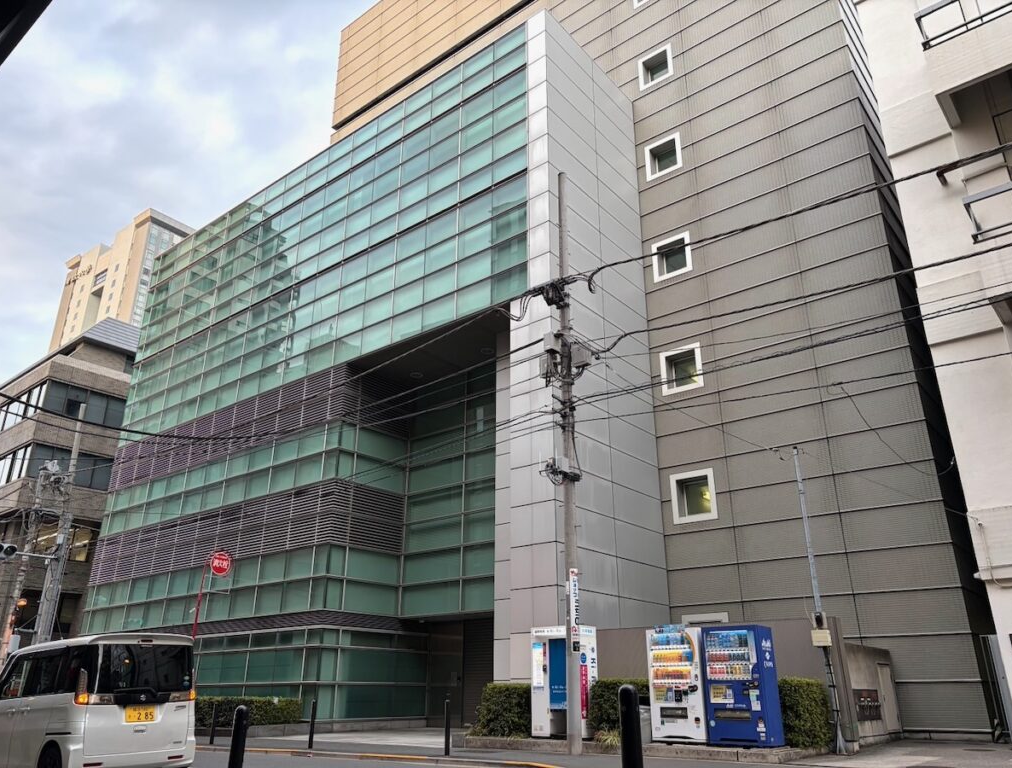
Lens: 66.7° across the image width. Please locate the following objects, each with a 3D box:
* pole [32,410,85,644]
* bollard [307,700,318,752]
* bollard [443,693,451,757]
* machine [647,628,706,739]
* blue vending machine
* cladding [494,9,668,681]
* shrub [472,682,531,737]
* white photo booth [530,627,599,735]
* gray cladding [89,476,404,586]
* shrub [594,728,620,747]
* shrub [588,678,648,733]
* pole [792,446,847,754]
[{"bbox_3d":[-16.459,6.342,28.268,0.420,11.840,0.420,-18,-26,35],"label":"pole"},{"bbox_3d":[-3.750,6.617,14.956,0.080,0.870,0.080,-17,-28,36],"label":"bollard"},{"bbox_3d":[-0.991,5.846,13.083,0.080,0.870,0.080,-17,-28,36],"label":"bollard"},{"bbox_3d":[3.177,5.331,13.677,1.020,1.840,0.690,-17,-28,36],"label":"machine"},{"bbox_3d":[3.991,5.107,13.043,1.010,1.830,0.690,-17,-28,36],"label":"blue vending machine"},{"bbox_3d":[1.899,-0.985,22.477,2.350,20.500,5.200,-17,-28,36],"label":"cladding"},{"bbox_3d":[0.262,6.638,15.676,1.650,1.030,1.000,-17,-28,36],"label":"shrub"},{"bbox_3d":[1.141,5.784,14.895,1.140,2.000,0.600,-17,-28,36],"label":"white photo booth"},{"bbox_3d":[-10.348,6.023,28.657,15.550,1.960,2.800,-17,-28,36],"label":"gray cladding"},{"bbox_3d":[1.764,6.087,13.271,0.400,0.300,0.330,-17,-28,36],"label":"shrub"},{"bbox_3d":[2.409,6.067,14.312,1.450,1.040,0.950,-17,-28,36],"label":"shrub"},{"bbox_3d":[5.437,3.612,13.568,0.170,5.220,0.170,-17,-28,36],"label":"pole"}]

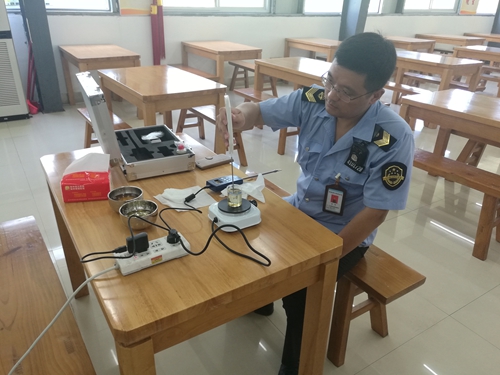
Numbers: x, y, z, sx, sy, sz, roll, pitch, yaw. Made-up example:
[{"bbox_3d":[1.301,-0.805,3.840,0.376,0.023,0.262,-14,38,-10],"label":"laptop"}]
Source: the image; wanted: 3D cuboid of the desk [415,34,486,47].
[{"bbox_3d":[4.293,-2.889,8.576,0.721,0.776,1.198,-14,30,-29],"label":"desk"}]

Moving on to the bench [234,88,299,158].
[{"bbox_3d":[0.216,-0.741,4.276,0.340,0.445,1.155,-14,30,-30],"label":"bench"}]

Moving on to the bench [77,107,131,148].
[{"bbox_3d":[-1.203,-0.353,3.415,0.331,0.445,1.211,-15,31,-31],"label":"bench"}]

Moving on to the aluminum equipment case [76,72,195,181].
[{"bbox_3d":[-0.479,-0.276,1.622,0.365,0.338,0.434,-11,29,-25],"label":"aluminum equipment case"}]

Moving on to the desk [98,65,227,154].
[{"bbox_3d":[-0.817,-0.605,3.579,0.721,0.776,1.198,-15,31,-31],"label":"desk"}]

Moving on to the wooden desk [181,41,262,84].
[{"bbox_3d":[-0.429,-1.677,5.766,0.685,0.778,1.149,-14,30,-29],"label":"wooden desk"}]

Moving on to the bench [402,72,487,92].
[{"bbox_3d":[2.703,-1.333,5.668,0.331,0.445,1.221,-14,30,-29],"label":"bench"}]

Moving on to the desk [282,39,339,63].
[{"bbox_3d":[1.220,-2.162,6.883,0.685,0.778,1.149,-15,31,-31],"label":"desk"}]

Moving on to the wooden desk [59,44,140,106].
[{"bbox_3d":[-1.857,-1.313,4.912,0.685,0.778,1.149,-14,30,-30],"label":"wooden desk"}]

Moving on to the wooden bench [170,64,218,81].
[{"bbox_3d":[-0.812,-1.472,5.697,0.340,0.445,1.155,-14,30,-30],"label":"wooden bench"}]

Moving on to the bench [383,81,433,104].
[{"bbox_3d":[1.873,-1.121,5.180,0.340,0.445,1.155,-14,30,-30],"label":"bench"}]

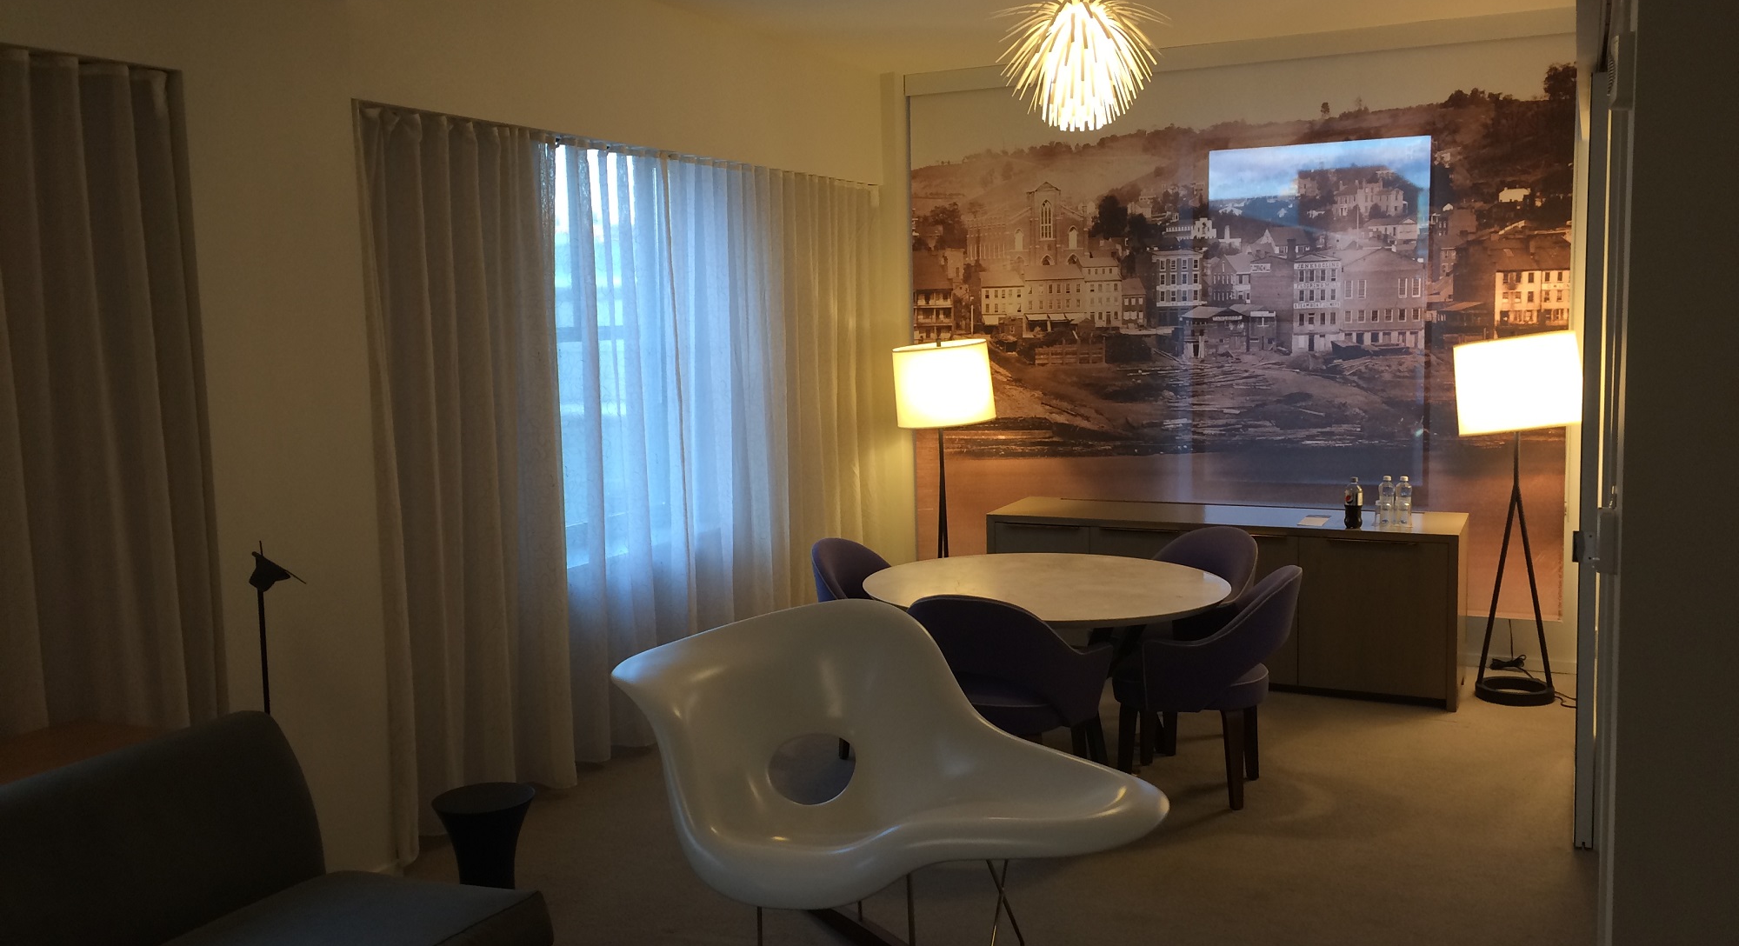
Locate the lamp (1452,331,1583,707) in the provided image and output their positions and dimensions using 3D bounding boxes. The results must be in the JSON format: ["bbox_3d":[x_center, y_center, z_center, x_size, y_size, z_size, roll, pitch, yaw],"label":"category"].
[{"bbox_3d":[2.702,0.189,6.069,0.480,1.520,0.480,2,7,25],"label":"lamp"}]

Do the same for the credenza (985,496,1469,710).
[{"bbox_3d":[1.603,0.548,6.680,2.060,0.725,0.630,2,7,26],"label":"credenza"}]

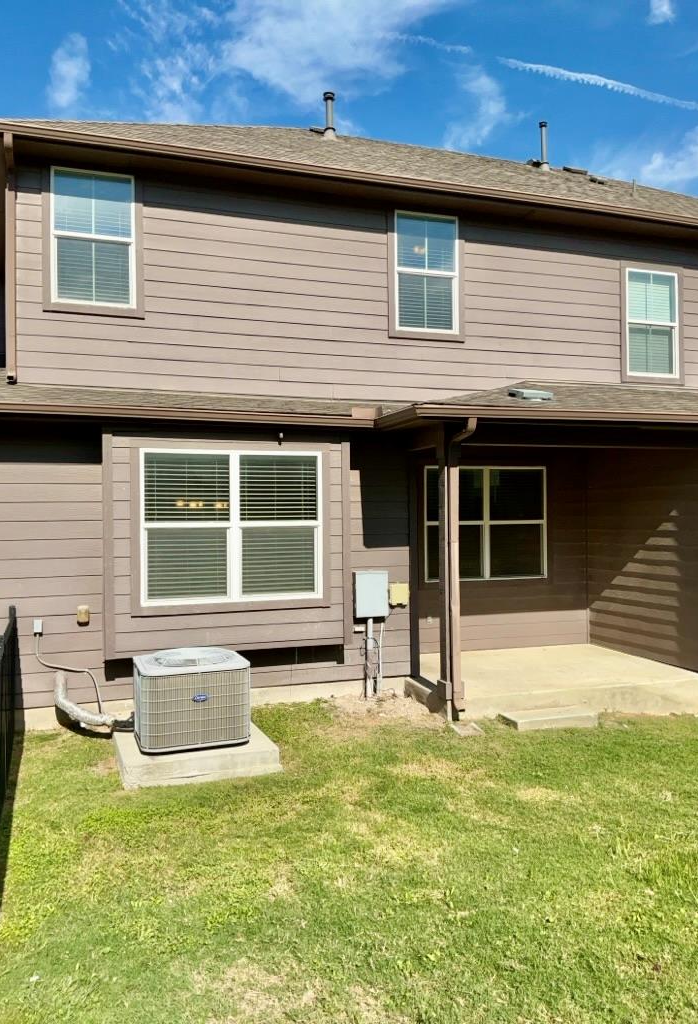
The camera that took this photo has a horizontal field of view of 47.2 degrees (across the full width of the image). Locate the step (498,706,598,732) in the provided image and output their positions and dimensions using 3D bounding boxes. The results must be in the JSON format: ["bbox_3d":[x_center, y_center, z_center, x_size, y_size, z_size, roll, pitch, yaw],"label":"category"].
[{"bbox_3d":[1.987,2.072,7.953,0.910,0.113,0.360,0,-1,-19],"label":"step"}]

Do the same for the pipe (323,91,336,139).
[{"bbox_3d":[-0.338,-6.879,13.865,0.185,0.820,0.185,0,-1,-19],"label":"pipe"}]

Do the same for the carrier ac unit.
[{"bbox_3d":[-1.347,1.556,6.770,0.875,0.670,0.860,0,-1,-19],"label":"carrier ac unit"}]

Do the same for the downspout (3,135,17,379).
[{"bbox_3d":[-3.569,-2.636,8.403,0.100,2.500,0.480,0,-1,-19],"label":"downspout"}]

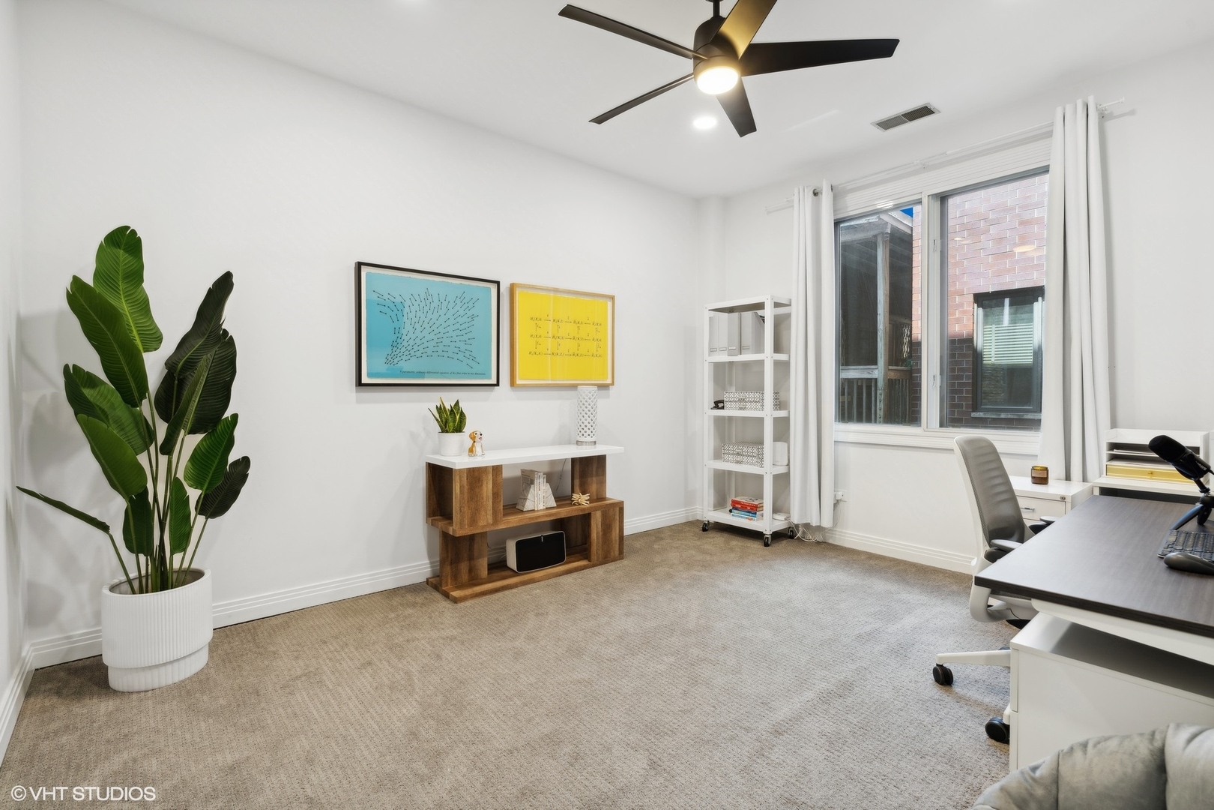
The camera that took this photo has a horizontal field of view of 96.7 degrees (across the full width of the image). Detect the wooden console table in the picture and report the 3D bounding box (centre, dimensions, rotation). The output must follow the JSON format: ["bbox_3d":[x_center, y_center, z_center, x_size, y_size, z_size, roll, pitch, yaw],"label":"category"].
[{"bbox_3d":[-0.468,0.672,3.401,1.192,0.755,0.392,-1,2,-39],"label":"wooden console table"}]

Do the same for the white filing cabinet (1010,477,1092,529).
[{"bbox_3d":[2.200,0.728,2.770,0.495,0.643,0.360,-1,2,-39],"label":"white filing cabinet"}]

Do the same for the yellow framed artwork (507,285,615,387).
[{"bbox_3d":[-0.286,-0.474,3.857,0.868,0.687,0.040,-1,2,-39],"label":"yellow framed artwork"}]

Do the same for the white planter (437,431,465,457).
[{"bbox_3d":[-0.908,0.232,3.160,0.150,0.139,0.150,-1,2,-39],"label":"white planter"}]

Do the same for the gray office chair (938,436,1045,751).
[{"bbox_3d":[1.510,0.604,1.866,0.660,0.960,0.630,-1,2,-39],"label":"gray office chair"}]

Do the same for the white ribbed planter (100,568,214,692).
[{"bbox_3d":[-1.817,0.899,2.194,0.343,0.369,0.343,-1,2,-39],"label":"white ribbed planter"}]

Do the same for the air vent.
[{"bbox_3d":[1.836,-1.756,3.320,0.187,0.016,0.333,-1,2,-39],"label":"air vent"}]

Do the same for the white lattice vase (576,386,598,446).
[{"bbox_3d":[-0.146,0.077,3.806,0.137,0.411,0.137,0,1,0],"label":"white lattice vase"}]

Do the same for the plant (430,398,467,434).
[{"bbox_3d":[-0.927,0.058,3.140,0.195,0.205,0.170,-1,2,-39],"label":"plant"}]

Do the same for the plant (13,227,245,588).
[{"bbox_3d":[-1.836,0.023,2.144,0.681,1.430,0.590,-1,2,-39],"label":"plant"}]

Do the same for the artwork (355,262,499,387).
[{"bbox_3d":[-1.040,-0.451,3.244,0.863,0.685,0.040,-1,2,-39],"label":"artwork"}]

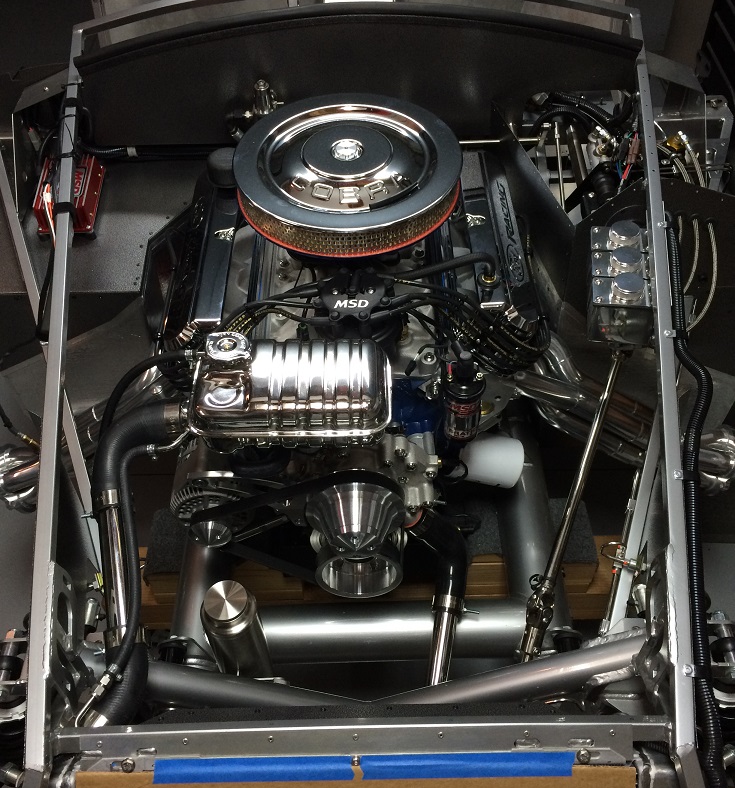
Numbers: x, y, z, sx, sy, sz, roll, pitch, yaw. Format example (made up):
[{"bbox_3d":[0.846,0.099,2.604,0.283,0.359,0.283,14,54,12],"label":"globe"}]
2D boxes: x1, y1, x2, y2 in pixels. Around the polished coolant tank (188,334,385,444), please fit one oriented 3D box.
[{"bbox_3d":[-0.108,-0.004,1.175,0.279,0.130,0.150,0,52,0],"label":"polished coolant tank"}]

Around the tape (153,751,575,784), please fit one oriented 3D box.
[{"bbox_3d":[-0.004,0.404,0.885,0.454,0.004,0.025,-1,87,0],"label":"tape"}]

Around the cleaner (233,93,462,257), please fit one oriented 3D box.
[{"bbox_3d":[-0.029,-0.356,1.291,0.357,0.080,0.357,0,52,0],"label":"cleaner"}]

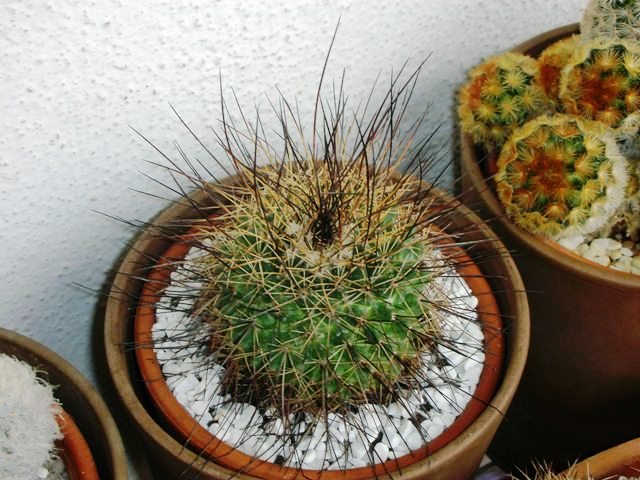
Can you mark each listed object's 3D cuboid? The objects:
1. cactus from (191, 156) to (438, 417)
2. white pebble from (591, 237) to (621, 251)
[{"bbox_3d":[-0.001,0.014,0.436,0.078,0.058,0.078,0,49,0],"label":"cactus"},{"bbox_3d":[0.101,0.001,0.476,0.010,0.005,0.006,7,50,7],"label":"white pebble"}]

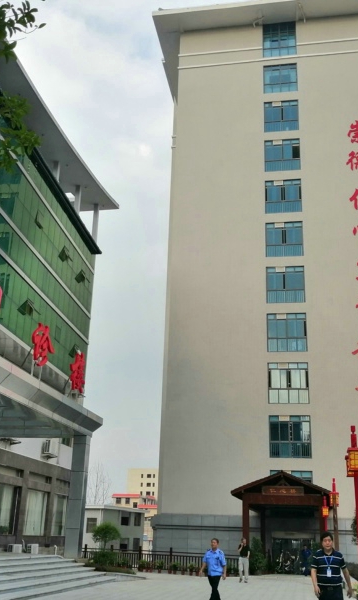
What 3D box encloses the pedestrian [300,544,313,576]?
[{"bbox_3d":[7.550,15.384,35.500,0.550,1.700,0.350,-2,-21,11],"label":"pedestrian"}]

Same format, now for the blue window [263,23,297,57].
[{"bbox_3d":[8.678,-22.273,51.576,2.690,3.300,0.150,-2,-21,9],"label":"blue window"}]

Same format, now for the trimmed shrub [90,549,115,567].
[{"bbox_3d":[-2.582,8.793,20.482,0.902,0.563,0.902,2,-21,0],"label":"trimmed shrub"}]

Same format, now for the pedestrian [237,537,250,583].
[{"bbox_3d":[2.667,10.782,24.851,0.500,1.710,0.360,3,-21,-2],"label":"pedestrian"}]

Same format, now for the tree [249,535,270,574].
[{"bbox_3d":[4.423,14.068,33.014,1.100,1.949,1.100,2,-21,0],"label":"tree"}]

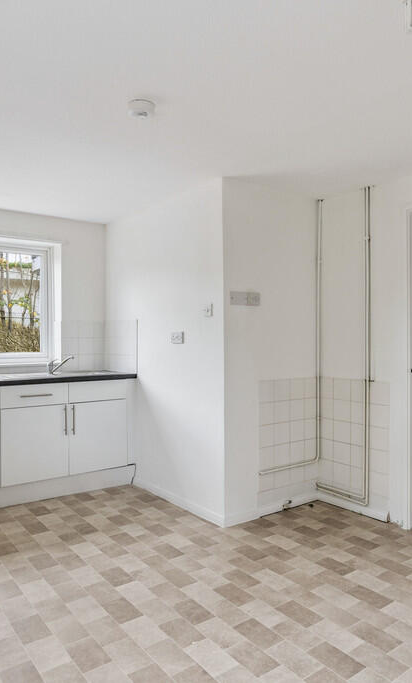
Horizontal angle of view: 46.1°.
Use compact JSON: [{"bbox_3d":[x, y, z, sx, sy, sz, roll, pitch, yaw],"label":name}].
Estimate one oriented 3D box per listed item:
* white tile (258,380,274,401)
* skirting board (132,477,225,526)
[{"bbox_3d":[0.418,0.346,3.347,0.150,0.150,0.008,0,0,-37],"label":"white tile"},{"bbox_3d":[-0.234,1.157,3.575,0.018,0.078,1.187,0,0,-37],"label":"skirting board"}]

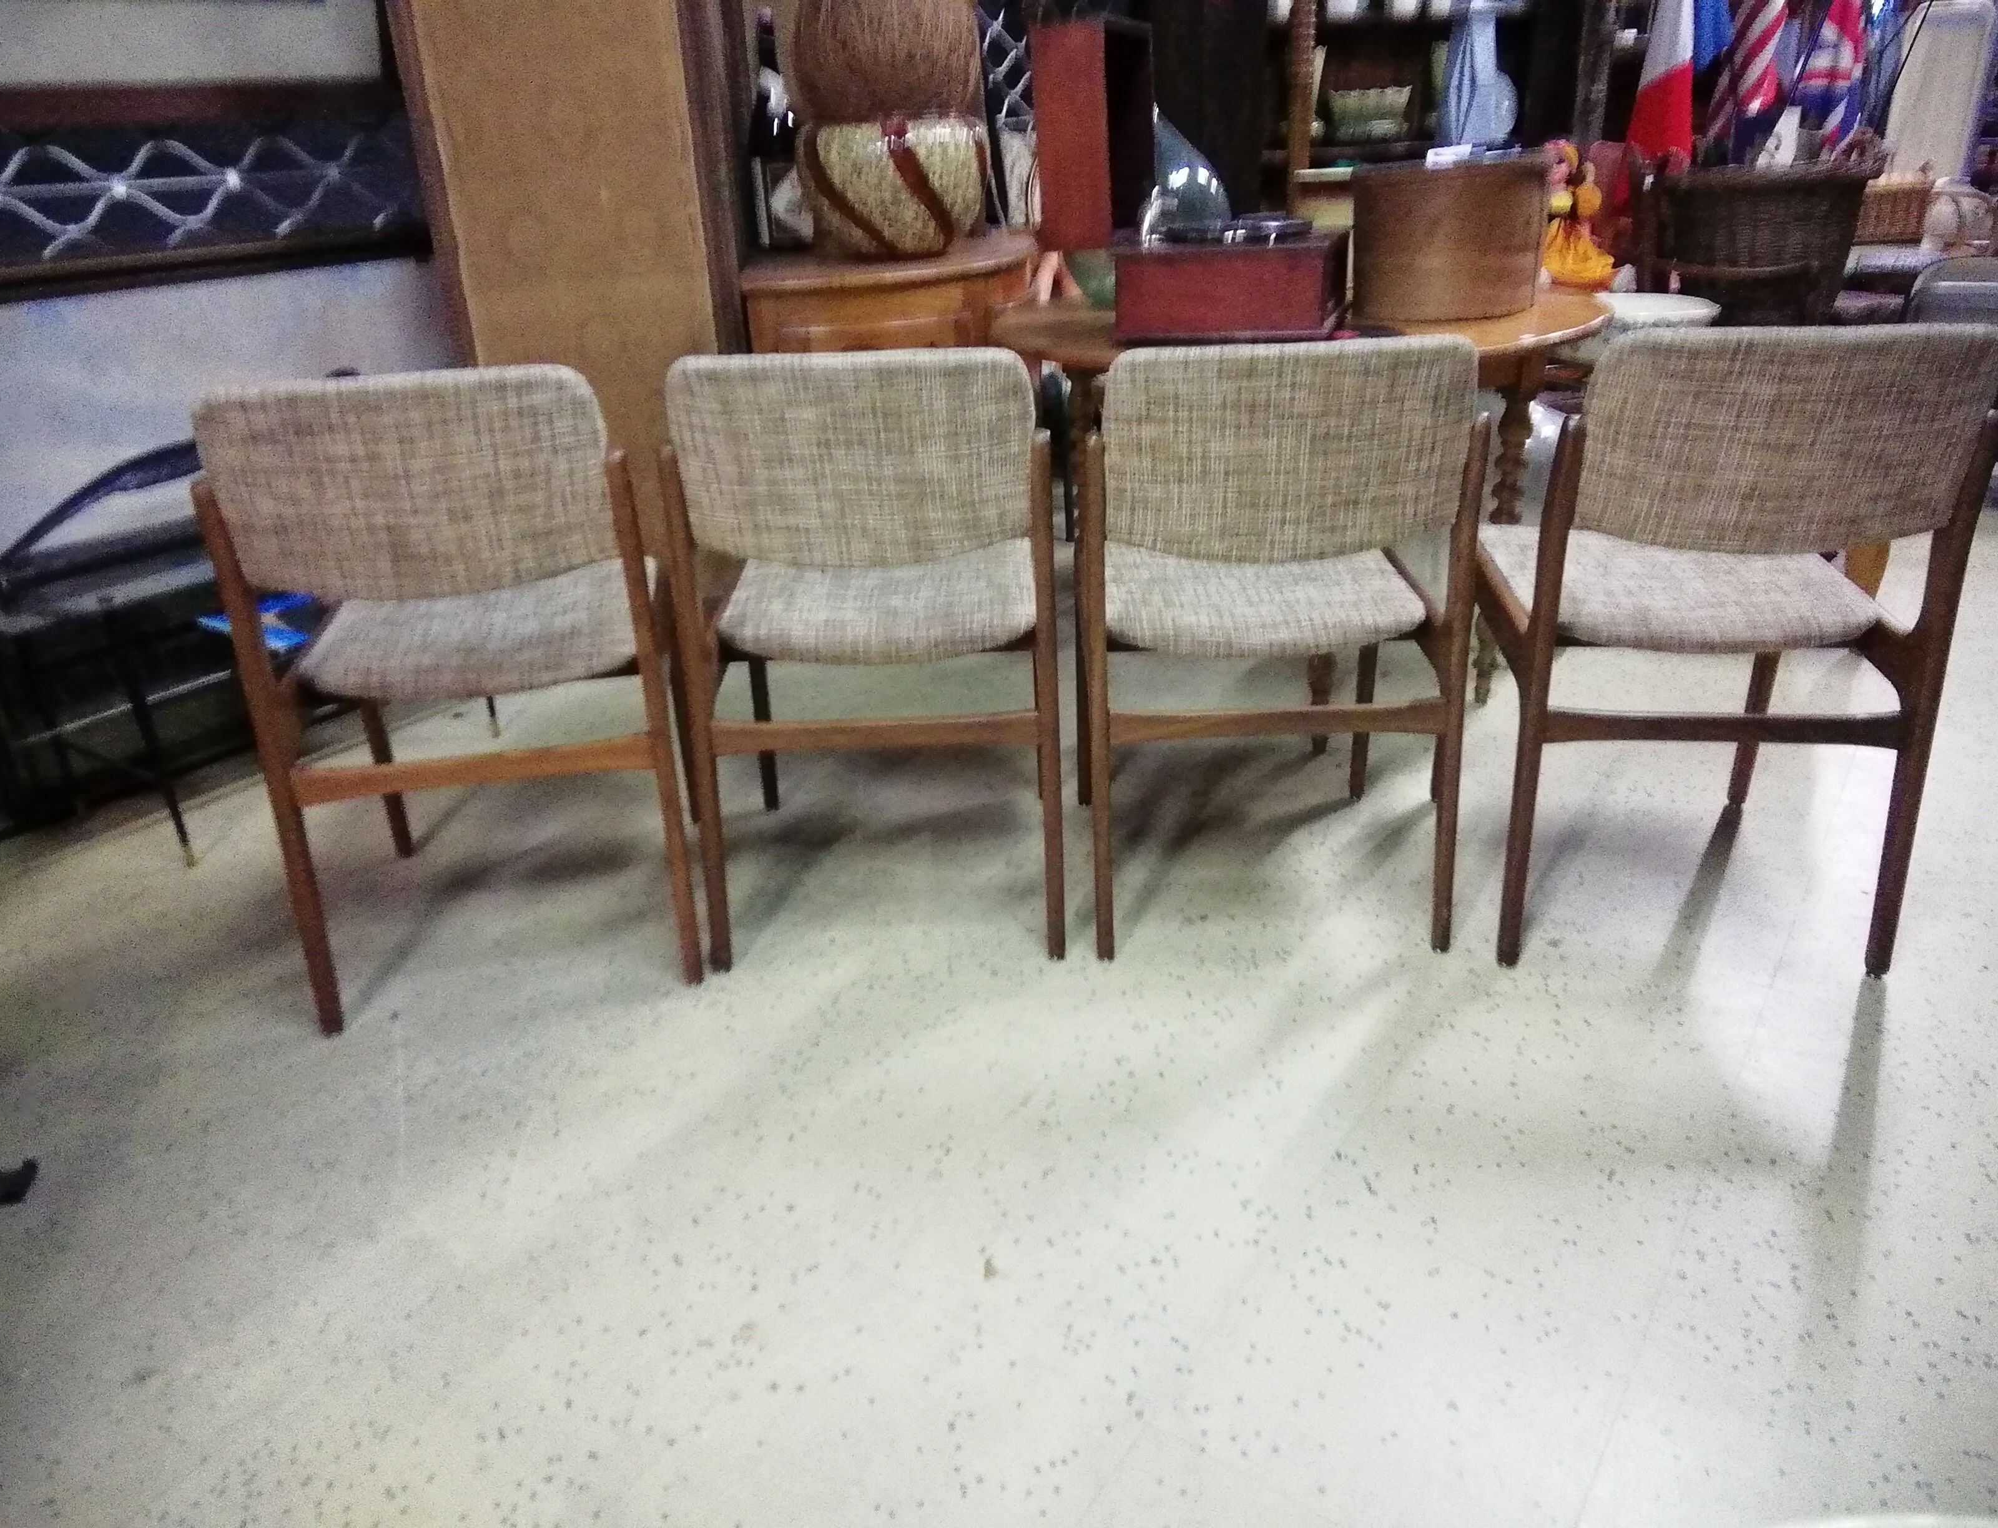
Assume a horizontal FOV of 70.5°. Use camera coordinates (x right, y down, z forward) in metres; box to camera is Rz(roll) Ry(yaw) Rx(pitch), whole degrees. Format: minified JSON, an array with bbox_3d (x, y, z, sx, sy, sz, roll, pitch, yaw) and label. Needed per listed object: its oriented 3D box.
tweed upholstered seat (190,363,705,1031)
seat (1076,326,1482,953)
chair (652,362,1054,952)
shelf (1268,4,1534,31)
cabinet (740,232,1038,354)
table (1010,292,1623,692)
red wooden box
[{"bbox_3d":[-0.686,-0.101,1.916,0.489,0.707,0.528,-6,25,-9],"label":"tweed upholstered seat"},{"bbox_3d":[0.351,-0.207,1.944,0.491,0.803,0.540,-2,24,1],"label":"seat"},{"bbox_3d":[-0.162,-0.195,1.963,0.491,0.803,0.540,-2,24,1],"label":"chair"},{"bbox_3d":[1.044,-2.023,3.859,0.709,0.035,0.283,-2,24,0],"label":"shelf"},{"bbox_3d":[-0.194,-0.663,3.023,0.596,0.778,0.626,-3,24,-3],"label":"cabinet"},{"bbox_3d":[0.509,-0.431,2.521,1.010,0.722,1.010,-2,24,0],"label":"table"},{"bbox_3d":[0.354,-0.751,2.200,0.323,0.136,0.288,3,25,11],"label":"red wooden box"}]

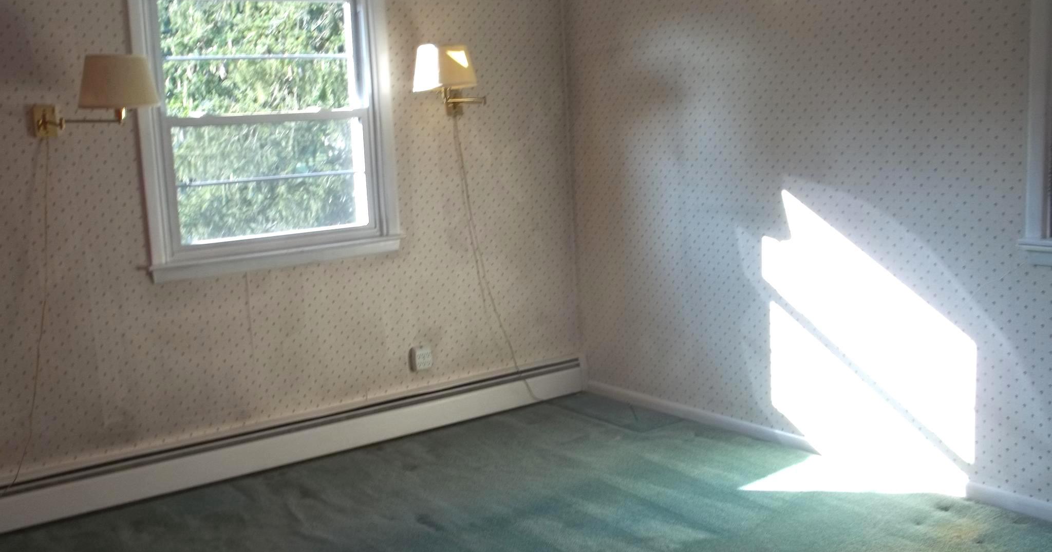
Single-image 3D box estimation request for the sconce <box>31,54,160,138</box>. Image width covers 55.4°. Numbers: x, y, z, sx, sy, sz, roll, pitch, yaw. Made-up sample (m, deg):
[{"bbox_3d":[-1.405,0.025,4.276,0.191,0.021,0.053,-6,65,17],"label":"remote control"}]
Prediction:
[{"bbox_3d":[-1.543,-0.651,3.628,0.387,0.280,0.369,-9,10,-35],"label":"sconce"}]

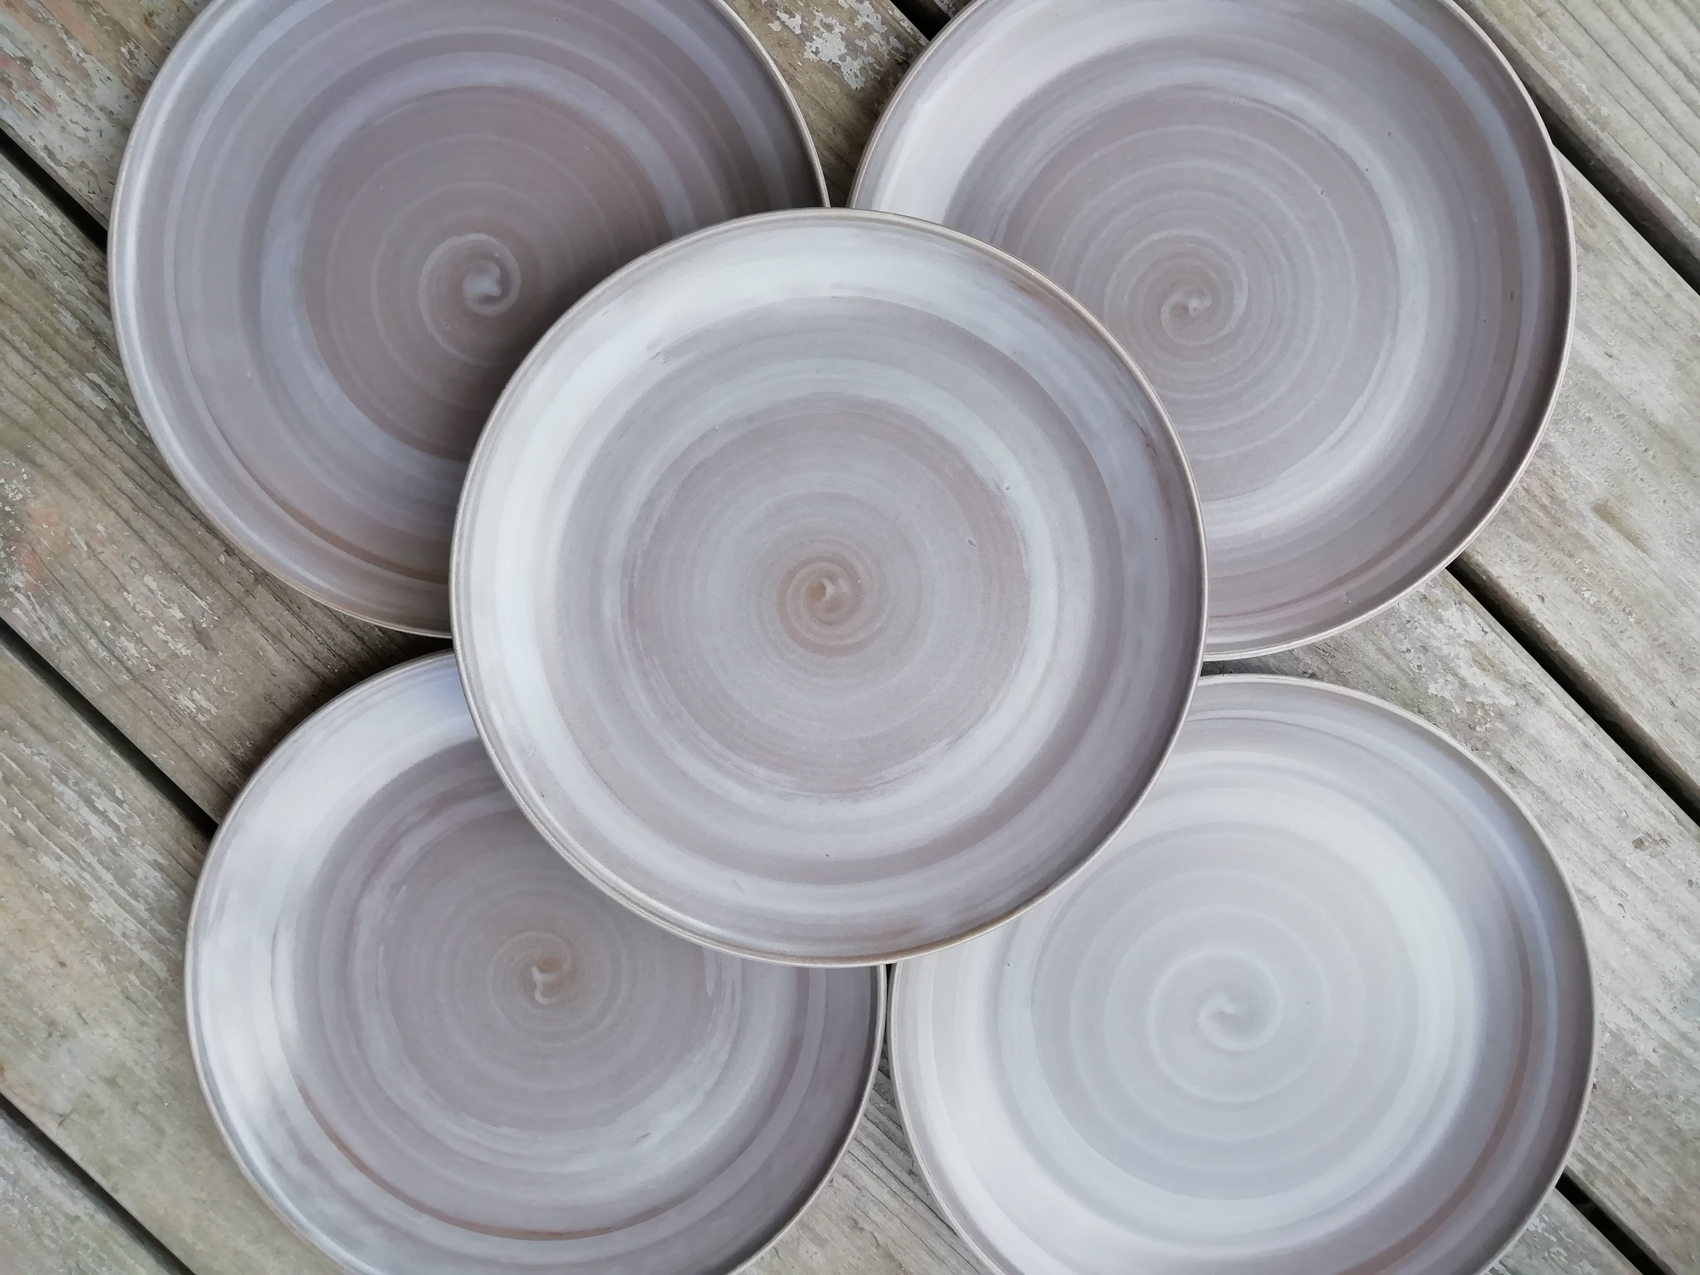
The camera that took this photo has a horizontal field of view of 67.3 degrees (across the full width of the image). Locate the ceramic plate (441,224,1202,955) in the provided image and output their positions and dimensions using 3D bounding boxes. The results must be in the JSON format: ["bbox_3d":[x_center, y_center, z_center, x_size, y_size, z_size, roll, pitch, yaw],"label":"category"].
[{"bbox_3d":[-0.008,-0.016,0.468,0.270,0.027,0.270,0,94,1],"label":"ceramic plate"}]

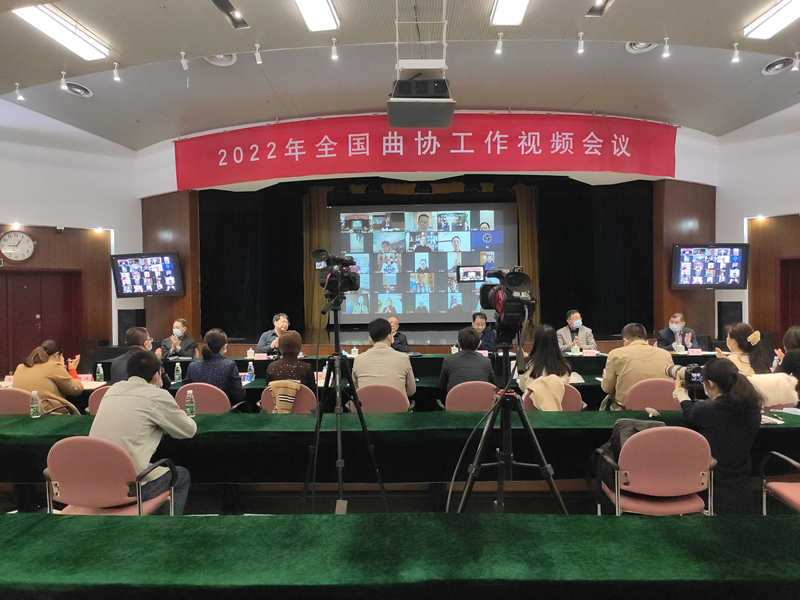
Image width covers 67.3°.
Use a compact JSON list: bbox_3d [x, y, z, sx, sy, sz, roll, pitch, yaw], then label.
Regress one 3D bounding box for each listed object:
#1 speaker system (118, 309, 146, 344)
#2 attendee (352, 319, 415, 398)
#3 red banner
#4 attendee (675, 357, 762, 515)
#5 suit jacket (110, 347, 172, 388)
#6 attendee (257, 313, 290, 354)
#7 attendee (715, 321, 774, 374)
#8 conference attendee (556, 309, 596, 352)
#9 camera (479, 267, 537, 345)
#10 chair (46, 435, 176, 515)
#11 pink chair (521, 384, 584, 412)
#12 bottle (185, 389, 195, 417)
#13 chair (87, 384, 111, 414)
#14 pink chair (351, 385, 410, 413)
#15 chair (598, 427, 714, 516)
[{"bbox_3d":[-4.728,0.485,10.600,0.330,0.650,0.380,-1,1,-2],"label":"speaker system"},{"bbox_3d":[-0.125,0.852,5.100,0.530,1.340,0.750,-1,1,3],"label":"attendee"},{"bbox_3d":[0.407,-2.278,9.600,8.300,0.850,1.150,-1,1,2],"label":"red banner"},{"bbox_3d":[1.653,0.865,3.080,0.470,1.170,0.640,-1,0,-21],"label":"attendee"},{"bbox_3d":[-2.177,0.703,5.080,0.500,0.660,0.420,0,1,34],"label":"suit jacket"},{"bbox_3d":[-1.634,0.814,7.950,0.540,1.300,0.720,-1,0,-16],"label":"attendee"},{"bbox_3d":[2.910,0.843,5.050,0.500,1.300,0.720,-1,2,-35],"label":"attendee"},{"bbox_3d":[2.310,0.791,7.850,0.540,1.290,0.720,0,1,9],"label":"conference attendee"},{"bbox_3d":[0.447,0.015,2.500,0.210,0.290,0.370,-1,1,-3],"label":"camera"},{"bbox_3d":[-1.533,1.142,3.278,0.550,0.870,0.570,0,1,7],"label":"chair"},{"bbox_3d":[1.165,1.056,4.780,0.560,0.870,0.570,-1,1,2],"label":"pink chair"},{"bbox_3d":[-1.436,0.708,4.120,0.064,0.187,0.064,-1,1,0],"label":"bottle"},{"bbox_3d":[-2.057,1.059,4.620,0.540,0.860,0.570,-1,0,7],"label":"chair"},{"bbox_3d":[-0.158,1.070,4.860,0.560,0.870,0.570,-1,1,2],"label":"pink chair"},{"bbox_3d":[1.381,1.112,3.299,0.550,0.870,0.570,0,1,6],"label":"chair"}]

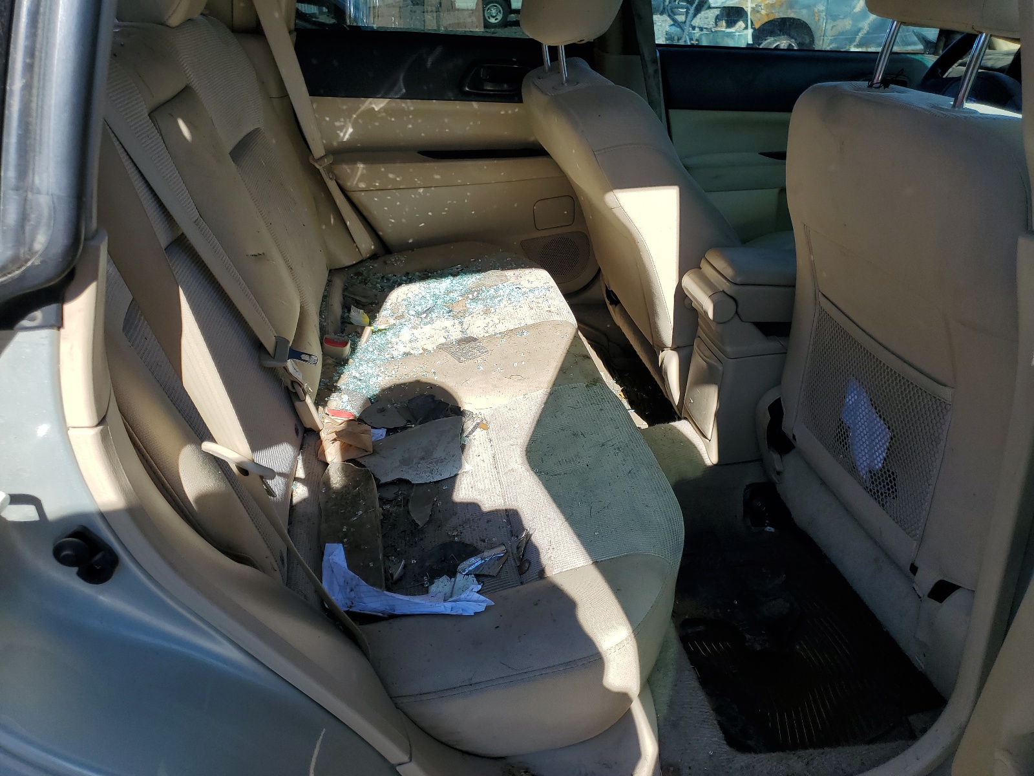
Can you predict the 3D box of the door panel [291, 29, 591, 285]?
[{"bbox_3d":[-0.136,-0.501,1.835,0.705,0.620,0.090,-4,30,-10],"label":"door panel"}]

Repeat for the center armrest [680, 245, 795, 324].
[{"bbox_3d":[0.443,-0.184,1.337,0.290,0.100,0.140,-4,30,-10],"label":"center armrest"}]

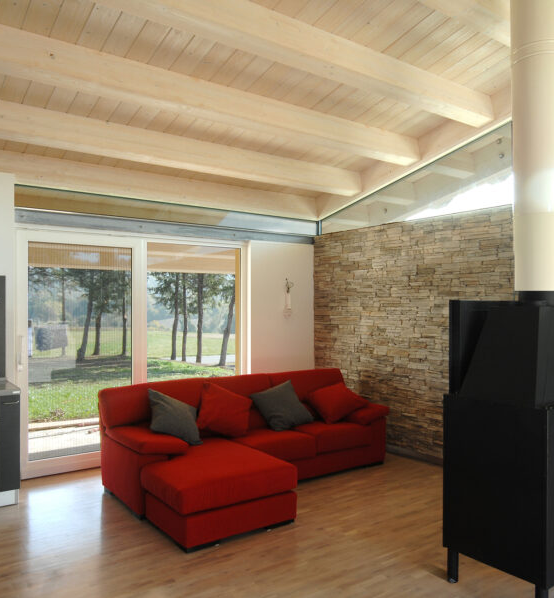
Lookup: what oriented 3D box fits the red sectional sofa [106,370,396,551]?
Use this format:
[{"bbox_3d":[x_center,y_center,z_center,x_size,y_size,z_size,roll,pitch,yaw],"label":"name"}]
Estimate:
[{"bbox_3d":[-0.030,1.214,4.657,2.620,0.865,1.546,0,-1,-34],"label":"red sectional sofa"}]

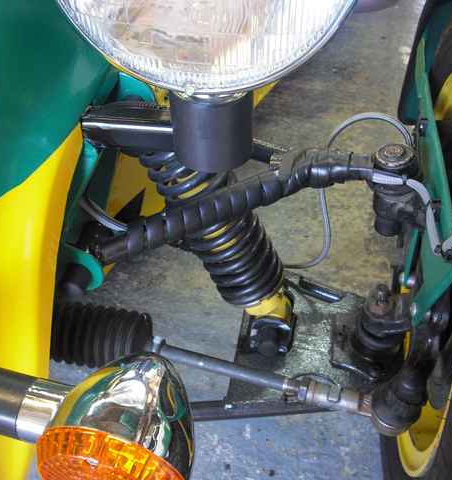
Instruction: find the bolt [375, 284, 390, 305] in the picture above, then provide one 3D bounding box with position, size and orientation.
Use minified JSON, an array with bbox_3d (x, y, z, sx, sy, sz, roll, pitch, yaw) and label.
[{"bbox_3d":[0.160,0.056,0.720,0.015,0.022,0.015,0,41,0],"label":"bolt"}]

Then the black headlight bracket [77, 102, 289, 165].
[{"bbox_3d":[-0.033,-0.073,0.487,0.130,0.053,0.050,3,29,5],"label":"black headlight bracket"}]

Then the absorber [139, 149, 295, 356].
[{"bbox_3d":[0.003,0.001,0.673,0.069,0.300,0.069,-19,39,15],"label":"absorber"}]

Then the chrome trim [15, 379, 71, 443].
[{"bbox_3d":[-0.094,0.090,0.368,0.025,0.033,0.033,22,38,-16],"label":"chrome trim"}]

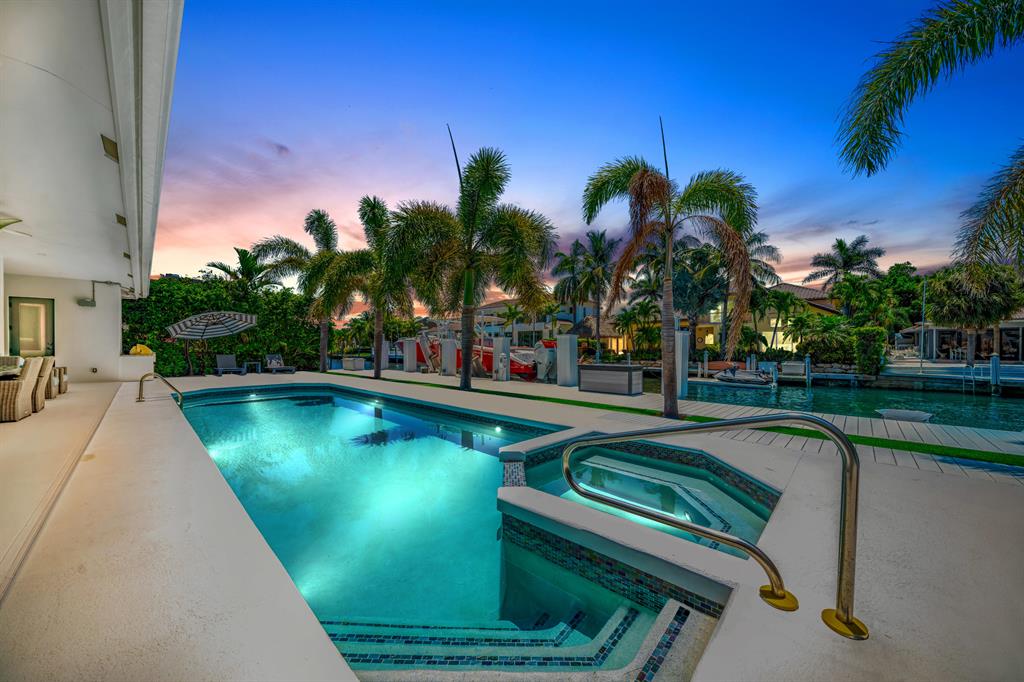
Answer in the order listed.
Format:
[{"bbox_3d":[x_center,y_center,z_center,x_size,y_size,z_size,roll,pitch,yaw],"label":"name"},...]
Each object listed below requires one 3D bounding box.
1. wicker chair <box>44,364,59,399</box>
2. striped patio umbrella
[{"bbox_3d":[-10.050,0.814,7.036,0.680,0.750,0.750,-1,-1,43],"label":"wicker chair"},{"bbox_3d":[-11.360,0.100,12.900,2.600,2.500,2.500,1,-1,-44],"label":"striped patio umbrella"}]

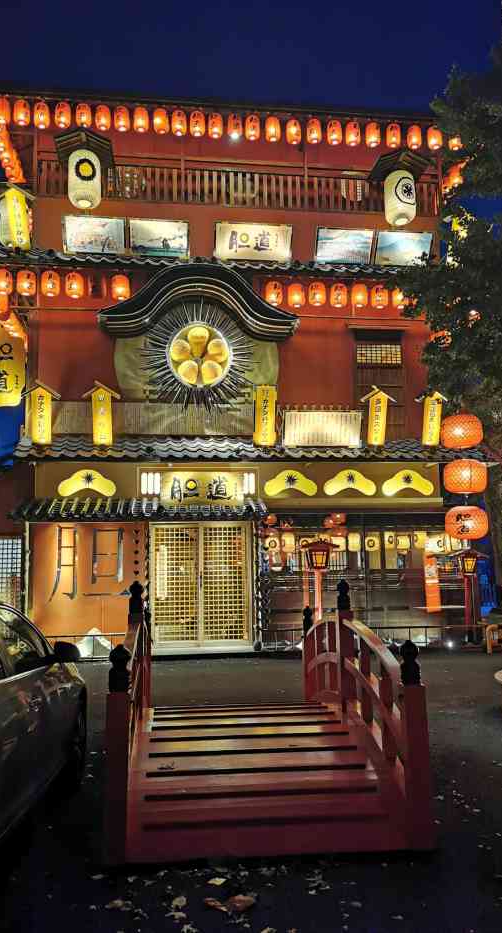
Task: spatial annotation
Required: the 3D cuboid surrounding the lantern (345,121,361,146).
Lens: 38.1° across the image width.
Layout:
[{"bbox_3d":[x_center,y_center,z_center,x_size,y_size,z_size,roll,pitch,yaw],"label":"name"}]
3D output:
[{"bbox_3d":[1.988,-6.440,14.086,0.278,0.433,0.278,0,-8,-7],"label":"lantern"}]

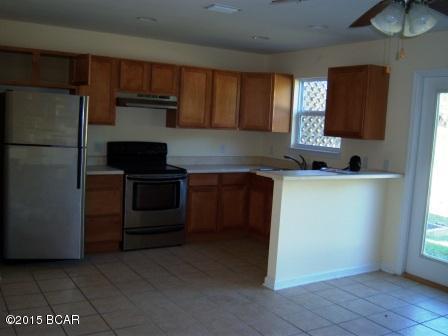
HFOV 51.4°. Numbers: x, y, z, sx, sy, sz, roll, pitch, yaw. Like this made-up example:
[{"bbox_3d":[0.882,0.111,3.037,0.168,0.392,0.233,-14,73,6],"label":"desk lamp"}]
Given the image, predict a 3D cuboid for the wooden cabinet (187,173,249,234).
[{"bbox_3d":[-0.252,0.402,6.046,0.885,0.815,0.620,-1,7,-31],"label":"wooden cabinet"}]

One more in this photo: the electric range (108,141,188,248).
[{"bbox_3d":[-0.927,0.300,5.566,0.765,1.170,0.670,-1,7,-31],"label":"electric range"}]

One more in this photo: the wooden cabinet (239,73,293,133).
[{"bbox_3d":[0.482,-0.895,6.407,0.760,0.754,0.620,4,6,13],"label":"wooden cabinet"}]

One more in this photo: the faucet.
[{"bbox_3d":[0.900,-0.054,5.803,0.260,0.210,0.100,-1,7,-31],"label":"faucet"}]

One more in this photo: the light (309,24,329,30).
[{"bbox_3d":[0.916,-1.349,4.479,0.180,0.040,0.180,3,6,0],"label":"light"}]

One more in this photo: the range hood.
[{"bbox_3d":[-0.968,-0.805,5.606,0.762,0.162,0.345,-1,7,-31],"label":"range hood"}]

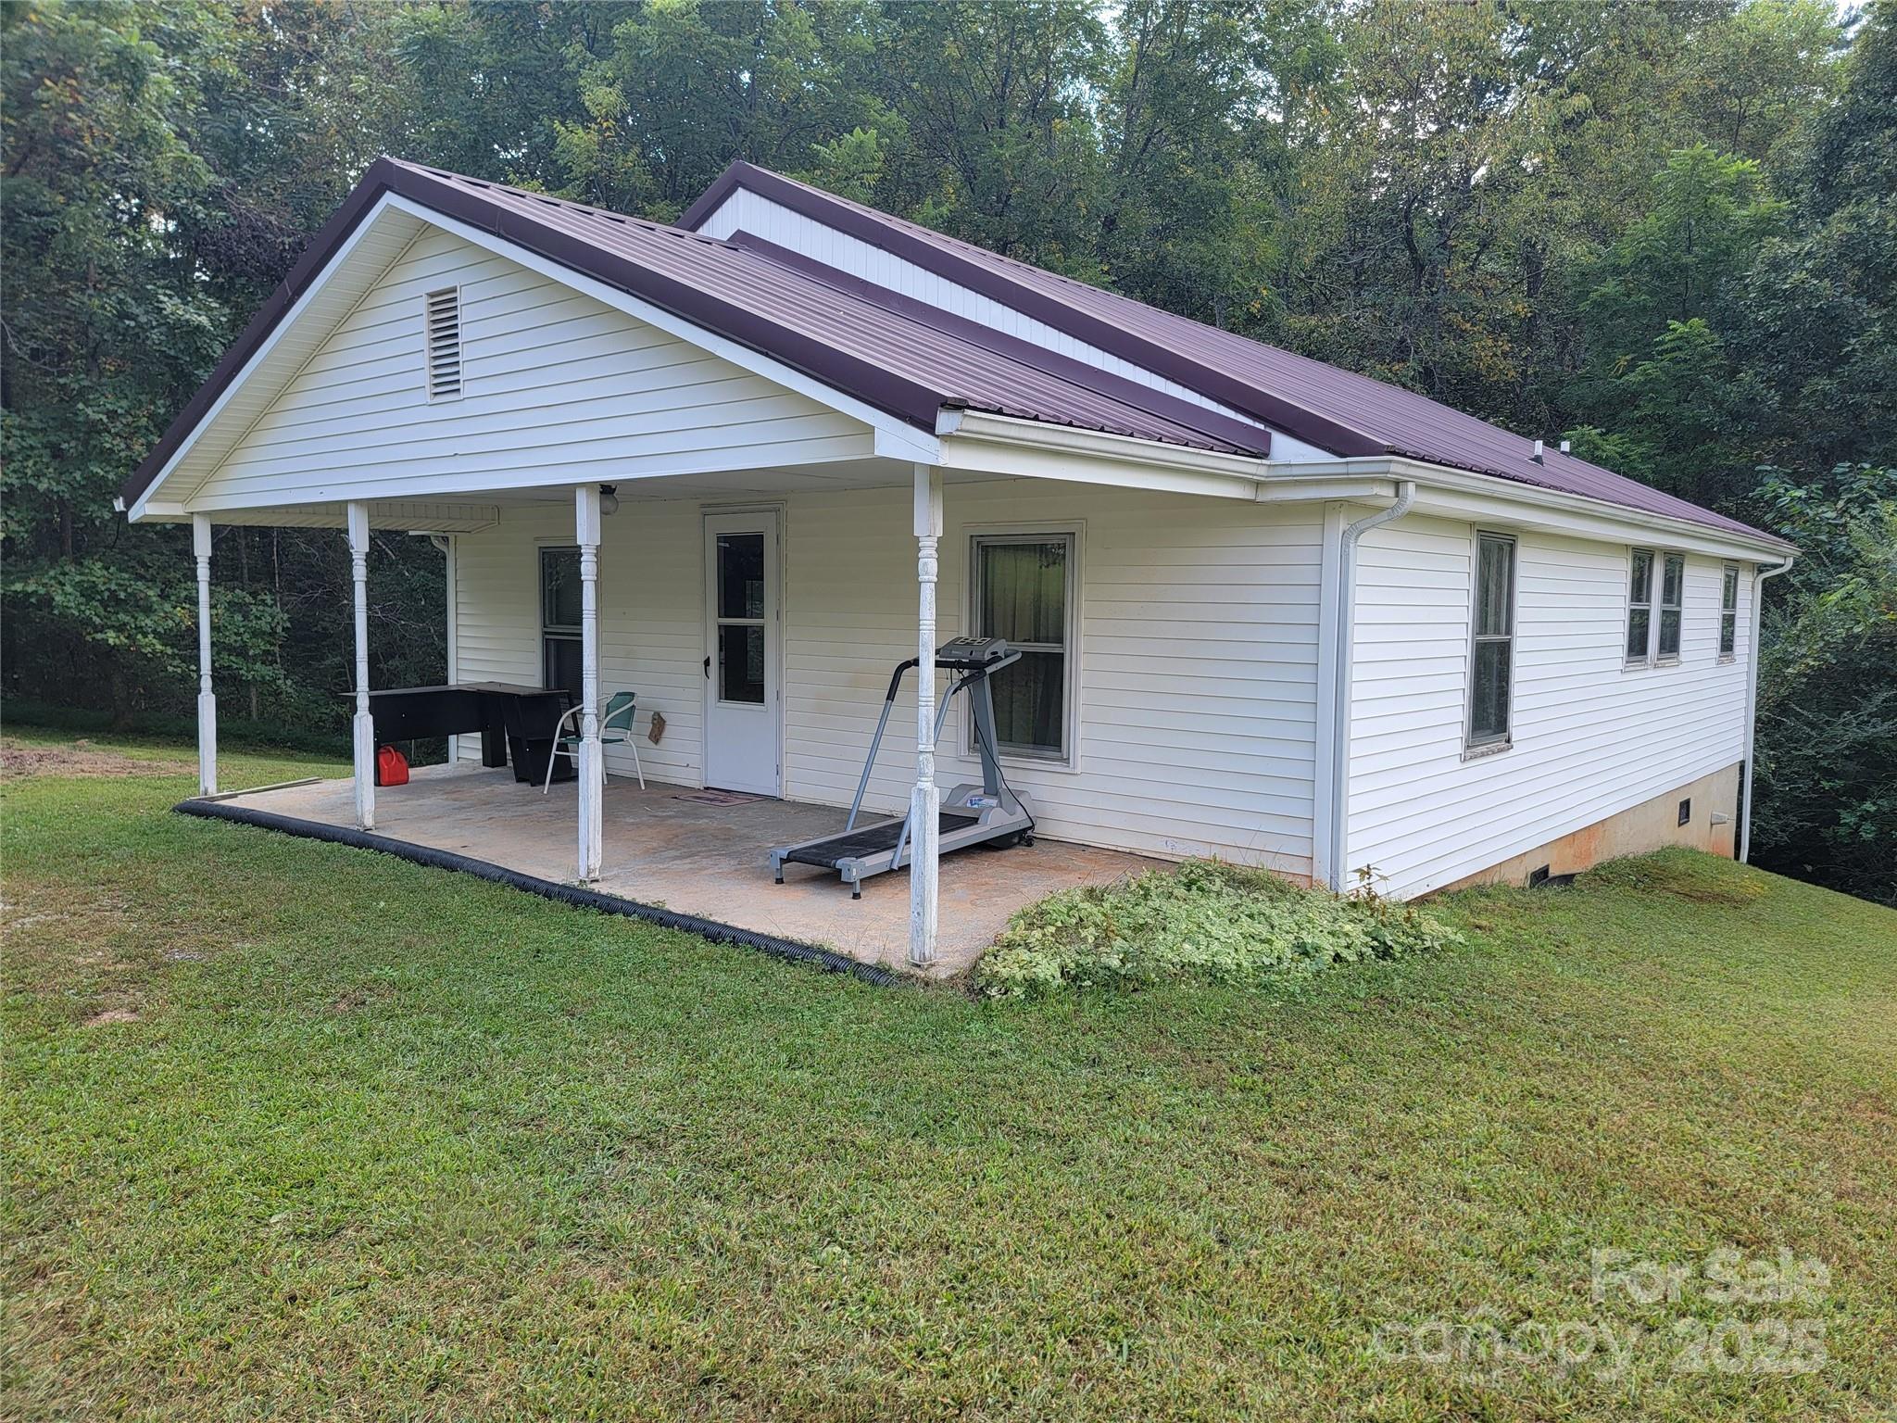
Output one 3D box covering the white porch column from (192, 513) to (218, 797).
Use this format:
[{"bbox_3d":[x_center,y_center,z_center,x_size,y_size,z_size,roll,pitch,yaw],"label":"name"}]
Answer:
[{"bbox_3d":[-5.567,-0.417,9.857,0.087,2.127,0.087,5,7,40],"label":"white porch column"}]

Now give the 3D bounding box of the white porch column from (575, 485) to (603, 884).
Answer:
[{"bbox_3d":[-1.904,-0.134,6.955,0.087,2.097,0.087,5,7,40],"label":"white porch column"}]

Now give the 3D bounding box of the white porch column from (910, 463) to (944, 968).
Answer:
[{"bbox_3d":[-0.097,0.017,5.451,0.087,2.072,0.087,5,7,40],"label":"white porch column"}]

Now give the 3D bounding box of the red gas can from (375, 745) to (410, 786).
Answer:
[{"bbox_3d":[-4.403,0.430,10.422,0.170,0.285,0.205,5,7,40],"label":"red gas can"}]

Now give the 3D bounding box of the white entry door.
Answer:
[{"bbox_3d":[-1.538,-0.424,9.737,0.830,2.069,0.060,5,7,40],"label":"white entry door"}]

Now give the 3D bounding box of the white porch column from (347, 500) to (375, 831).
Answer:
[{"bbox_3d":[-3.747,-0.284,8.404,0.087,2.090,0.087,5,7,40],"label":"white porch column"}]

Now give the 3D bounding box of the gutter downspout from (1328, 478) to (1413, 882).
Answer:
[{"bbox_3d":[2.135,-0.076,6.659,0.330,2.140,0.085,5,7,40],"label":"gutter downspout"}]

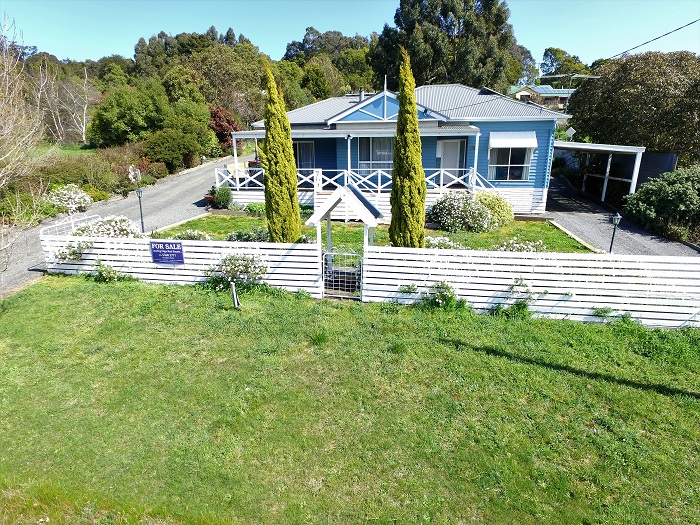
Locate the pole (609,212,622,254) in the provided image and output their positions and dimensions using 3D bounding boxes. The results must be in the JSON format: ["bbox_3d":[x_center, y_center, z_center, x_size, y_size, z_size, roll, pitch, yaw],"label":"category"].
[{"bbox_3d":[6.814,-0.546,10.456,0.230,1.511,0.230,2,15,9],"label":"pole"}]

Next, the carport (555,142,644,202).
[{"bbox_3d":[11.458,-4.618,21.067,3.750,3.100,6.200,2,15,9],"label":"carport"}]

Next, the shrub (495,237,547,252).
[{"bbox_3d":[4.300,-0.129,10.200,1.350,1.000,1.100,2,15,9],"label":"shrub"}]

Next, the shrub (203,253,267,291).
[{"bbox_3d":[-2.857,0.249,10.053,1.420,0.981,0.750,2,15,9],"label":"shrub"}]

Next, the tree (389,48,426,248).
[{"bbox_3d":[1.387,-2.203,9.524,0.880,5.156,0.880,2,15,9],"label":"tree"}]

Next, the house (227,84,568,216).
[{"bbox_3d":[2.662,-6.486,22.336,15.100,6.300,11.500,2,15,9],"label":"house"}]

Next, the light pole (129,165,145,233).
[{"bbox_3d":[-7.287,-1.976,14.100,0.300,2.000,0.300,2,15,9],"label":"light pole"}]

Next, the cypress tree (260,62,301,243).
[{"bbox_3d":[-1.675,-2.245,10.032,0.880,5.005,0.880,2,15,9],"label":"cypress tree"}]

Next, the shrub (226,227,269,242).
[{"bbox_3d":[-2.757,-0.504,11.043,1.100,0.972,0.900,2,15,9],"label":"shrub"}]

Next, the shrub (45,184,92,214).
[{"bbox_3d":[-11.764,-2.737,16.900,1.800,1.200,1.400,2,15,9],"label":"shrub"}]

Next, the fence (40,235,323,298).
[{"bbox_3d":[-4.567,0.082,10.561,7.863,1.379,0.120,2,15,9],"label":"fence"}]

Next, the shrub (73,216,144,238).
[{"bbox_3d":[-7.286,-0.812,12.200,1.900,1.150,1.400,2,15,9],"label":"shrub"}]

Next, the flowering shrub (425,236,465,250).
[{"bbox_3d":[2.454,-0.200,10.500,1.100,0.950,1.000,2,15,9],"label":"flowering shrub"}]

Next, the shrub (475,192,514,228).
[{"bbox_3d":[5.713,-2.211,16.100,1.600,1.250,1.400,2,15,9],"label":"shrub"}]

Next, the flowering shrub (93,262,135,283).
[{"bbox_3d":[-6.199,0.175,10.600,1.000,0.600,0.600,2,15,9],"label":"flowering shrub"}]

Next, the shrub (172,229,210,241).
[{"bbox_3d":[-4.654,-0.563,11.800,1.200,0.950,1.000,2,15,9],"label":"shrub"}]

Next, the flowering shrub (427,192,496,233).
[{"bbox_3d":[4.200,-1.967,15.083,2.450,1.383,2.000,2,15,9],"label":"flowering shrub"}]

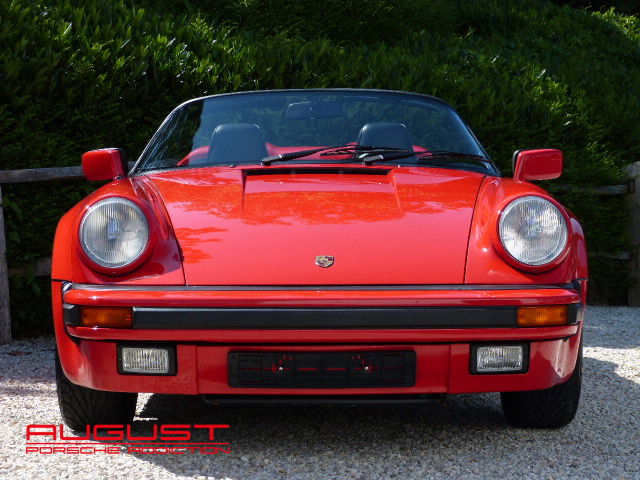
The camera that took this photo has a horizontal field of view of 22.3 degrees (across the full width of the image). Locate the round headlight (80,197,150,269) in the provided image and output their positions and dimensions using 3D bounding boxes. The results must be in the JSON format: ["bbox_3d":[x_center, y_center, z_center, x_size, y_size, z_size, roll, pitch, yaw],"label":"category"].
[{"bbox_3d":[-0.602,-0.022,4.780,0.210,0.220,0.140,0,1,-1],"label":"round headlight"}]

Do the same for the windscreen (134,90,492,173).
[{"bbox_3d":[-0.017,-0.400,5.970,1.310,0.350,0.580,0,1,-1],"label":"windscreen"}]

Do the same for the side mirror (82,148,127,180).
[{"bbox_3d":[-0.795,-0.278,6.020,0.185,0.120,0.100,0,1,-1],"label":"side mirror"}]

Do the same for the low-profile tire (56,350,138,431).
[{"bbox_3d":[-0.719,0.308,5.300,0.215,0.630,0.630,0,1,-1],"label":"low-profile tire"}]

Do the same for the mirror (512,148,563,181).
[{"bbox_3d":[0.805,-0.278,6.020,0.185,0.120,0.100,0,1,-1],"label":"mirror"}]

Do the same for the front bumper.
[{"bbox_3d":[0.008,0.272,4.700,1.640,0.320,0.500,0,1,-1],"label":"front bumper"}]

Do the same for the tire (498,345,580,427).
[{"bbox_3d":[0.713,0.304,5.310,0.215,0.630,0.630,0,1,-1],"label":"tire"}]

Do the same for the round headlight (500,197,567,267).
[{"bbox_3d":[0.629,-0.026,4.790,0.210,0.220,0.140,0,1,-1],"label":"round headlight"}]

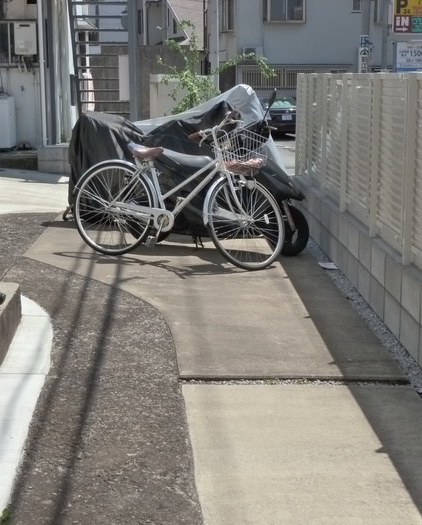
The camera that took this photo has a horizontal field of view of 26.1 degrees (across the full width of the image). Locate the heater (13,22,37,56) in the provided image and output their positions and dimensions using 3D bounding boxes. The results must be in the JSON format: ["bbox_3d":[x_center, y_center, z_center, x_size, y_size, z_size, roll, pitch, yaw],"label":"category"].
[{"bbox_3d":[-3.043,-3.673,14.950,0.355,0.535,0.210,-1,12,-2],"label":"heater"}]

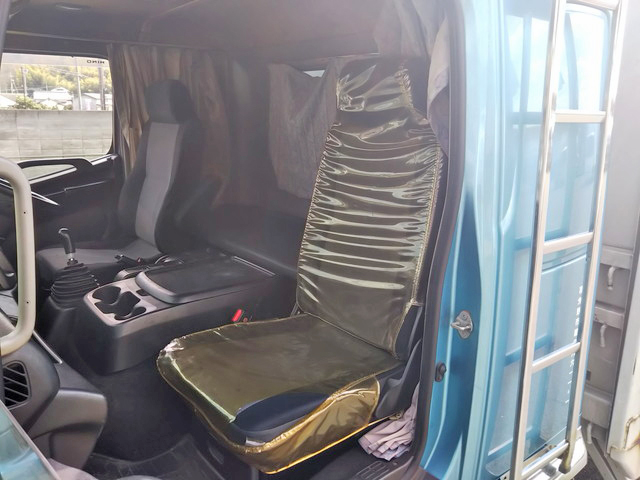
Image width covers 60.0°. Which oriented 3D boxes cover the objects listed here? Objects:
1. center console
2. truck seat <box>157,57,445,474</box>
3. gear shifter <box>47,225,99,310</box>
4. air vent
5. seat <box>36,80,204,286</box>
[{"bbox_3d":[-0.468,0.192,1.841,0.582,0.213,0.466,-11,17,-34],"label":"center console"},{"bbox_3d":[-0.028,-0.024,1.425,0.718,0.844,0.543,-11,17,-34],"label":"truck seat"},{"bbox_3d":[-0.847,0.090,1.885,0.165,0.281,0.165,-11,17,-34],"label":"gear shifter"},{"bbox_3d":[-0.418,0.199,0.750,0.047,0.072,0.024,-11,17,-34],"label":"air vent"},{"bbox_3d":[-0.853,-0.198,2.512,0.815,0.999,0.514,-11,17,-34],"label":"seat"}]

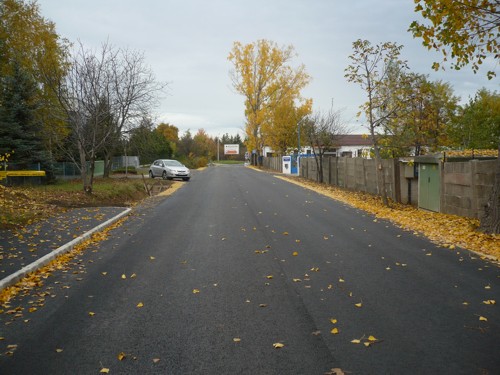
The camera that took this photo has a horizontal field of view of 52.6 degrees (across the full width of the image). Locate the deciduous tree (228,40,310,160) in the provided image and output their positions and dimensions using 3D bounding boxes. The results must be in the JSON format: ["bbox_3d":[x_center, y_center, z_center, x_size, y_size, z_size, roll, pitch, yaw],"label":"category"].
[{"bbox_3d":[2.677,-11.534,69.403,11.258,17.015,10.500,0,4,0],"label":"deciduous tree"}]

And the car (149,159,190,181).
[{"bbox_3d":[-5.607,-1.229,35.300,1.760,1.460,4.250,-2,4,-27],"label":"car"}]

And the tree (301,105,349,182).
[{"bbox_3d":[4.496,-2.520,30.100,2.739,4.510,2.700,0,4,0],"label":"tree"}]

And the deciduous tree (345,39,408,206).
[{"bbox_3d":[4.170,-2.098,16.600,2.069,5.434,2.100,0,4,0],"label":"deciduous tree"}]

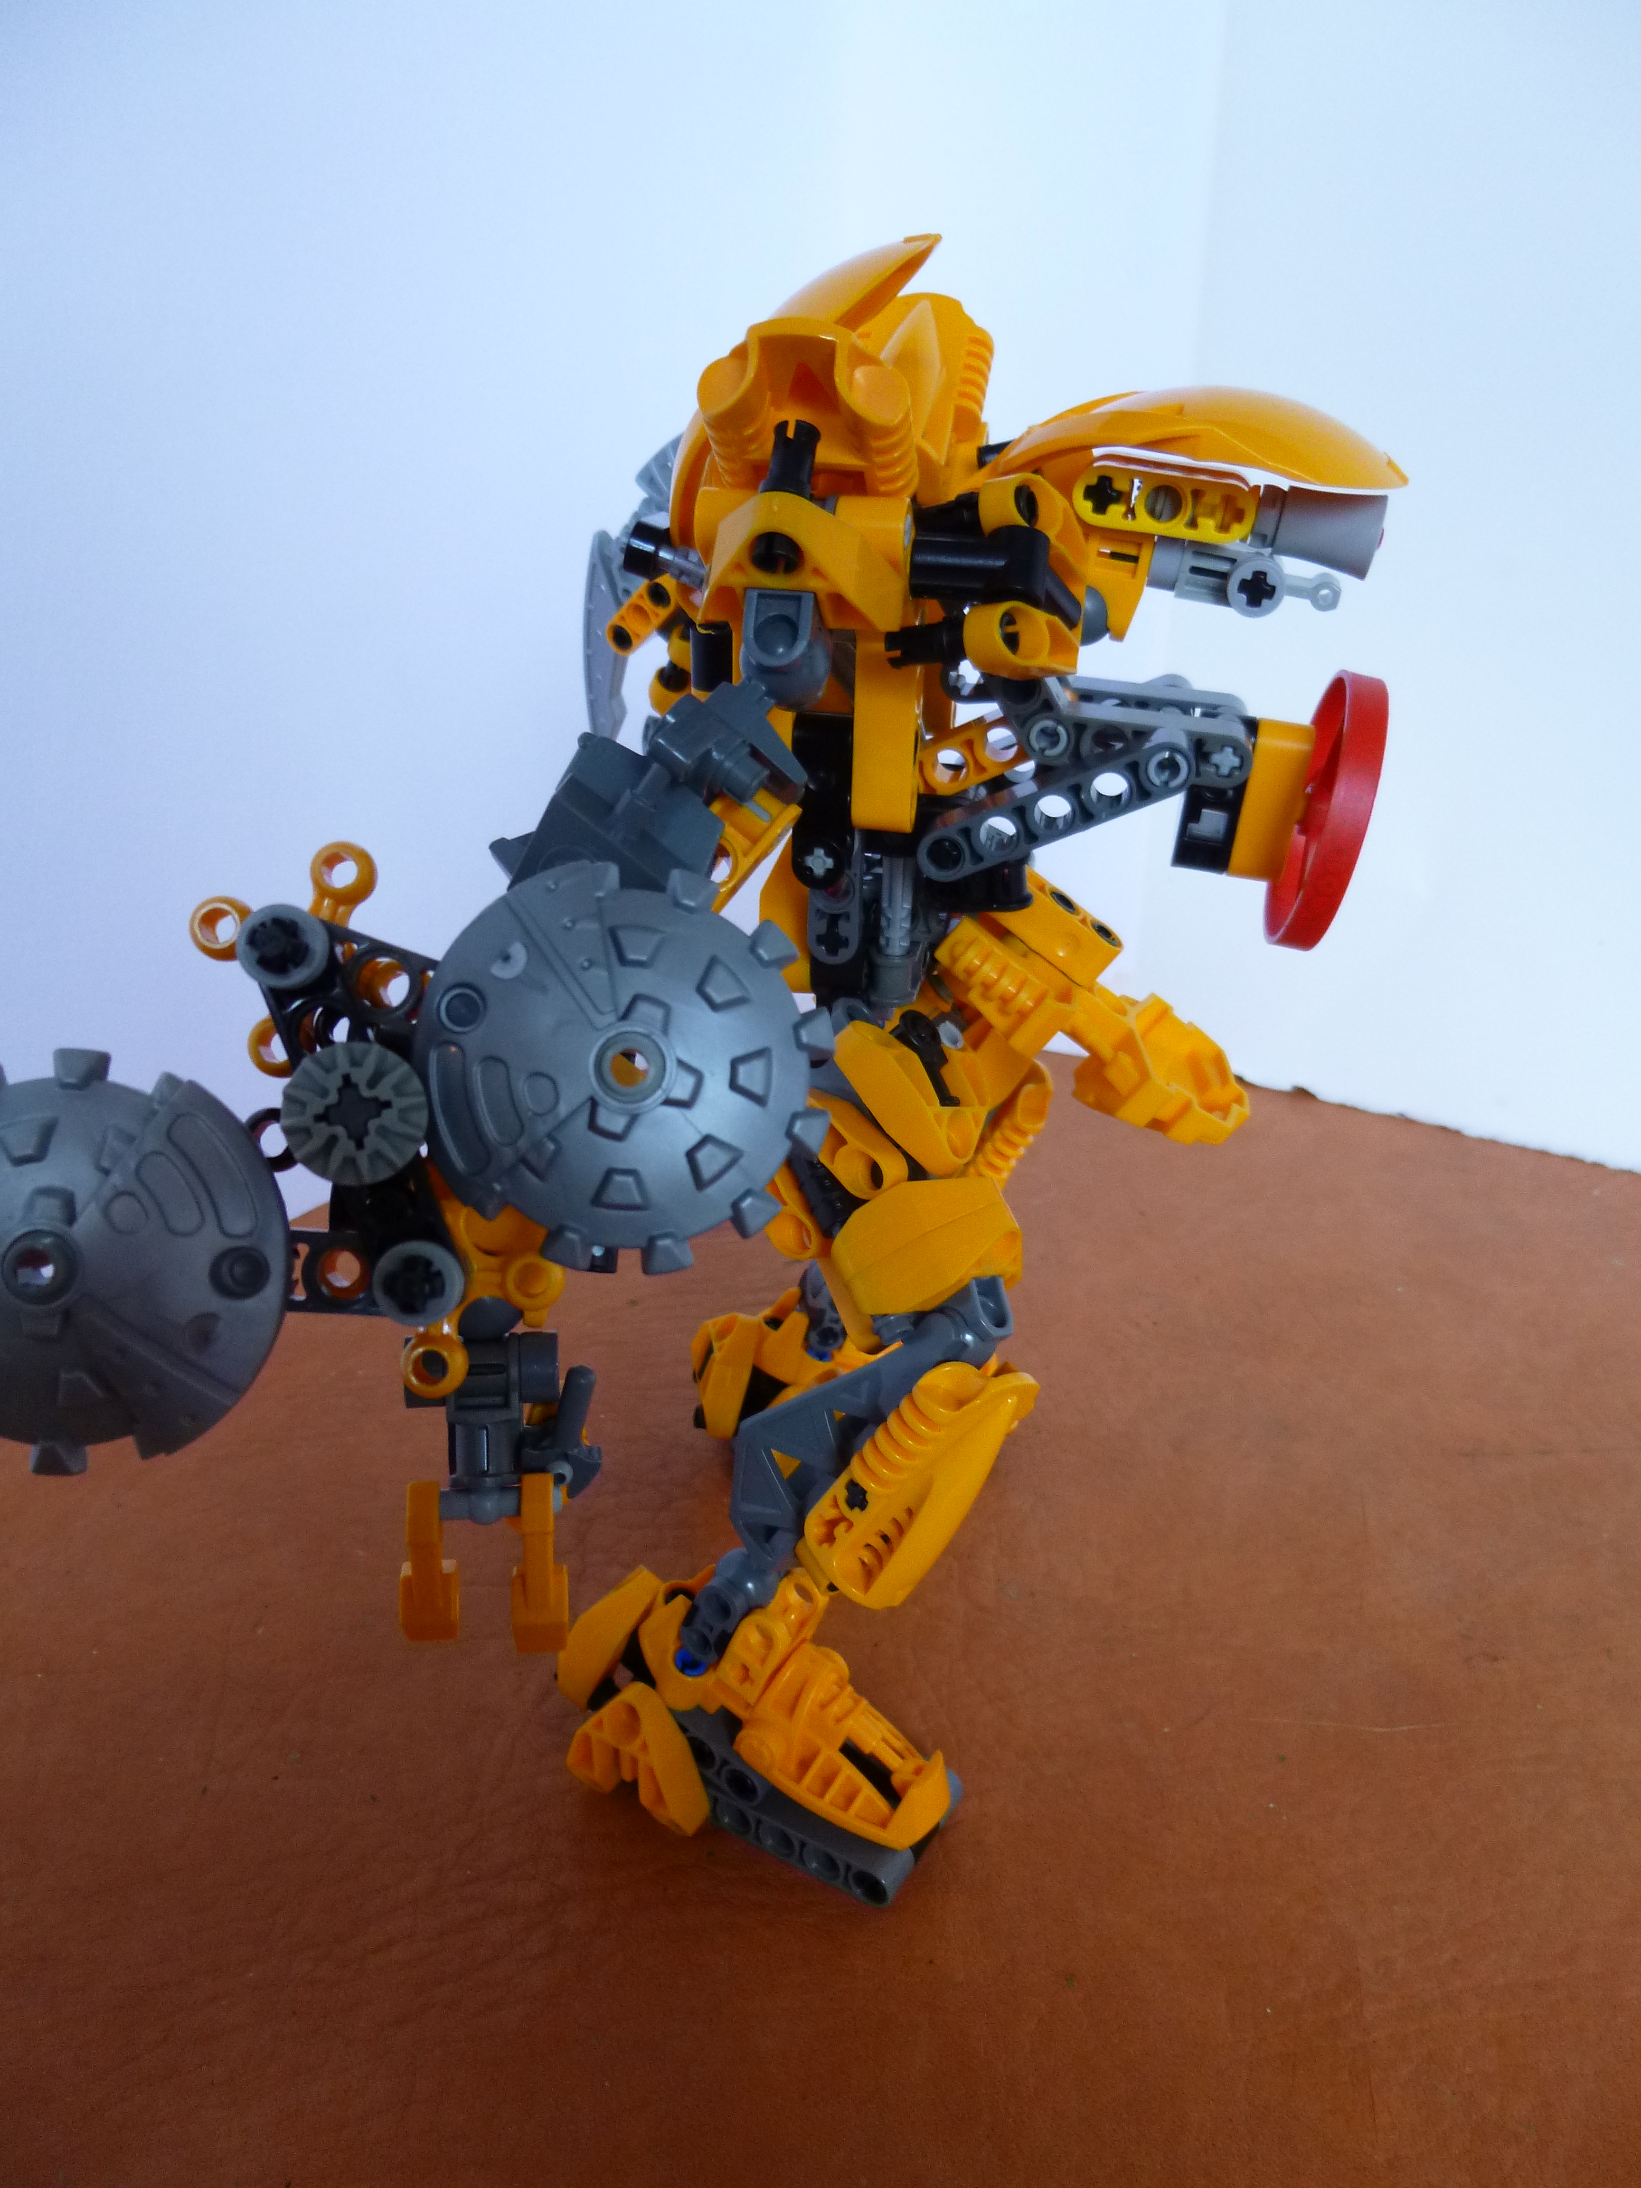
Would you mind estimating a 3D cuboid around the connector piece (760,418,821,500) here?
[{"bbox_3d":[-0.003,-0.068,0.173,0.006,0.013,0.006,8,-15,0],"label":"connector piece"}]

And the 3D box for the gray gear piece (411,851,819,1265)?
[{"bbox_3d":[-0.018,-0.002,0.144,0.039,0.039,0.011,-6,1,-11],"label":"gray gear piece"}]

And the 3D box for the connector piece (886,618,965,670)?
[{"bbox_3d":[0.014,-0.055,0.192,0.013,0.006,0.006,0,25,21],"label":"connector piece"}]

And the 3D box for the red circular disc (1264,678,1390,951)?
[{"bbox_3d":[0.073,-0.040,0.228,0.006,0.039,0.039,13,28,5],"label":"red circular disc"}]

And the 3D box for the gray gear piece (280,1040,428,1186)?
[{"bbox_3d":[-0.041,0.002,0.138,0.013,0.013,0.005,-8,2,-16],"label":"gray gear piece"}]

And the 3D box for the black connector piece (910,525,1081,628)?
[{"bbox_3d":[0.019,-0.057,0.172,0.018,0.009,0.009,10,28,21],"label":"black connector piece"}]

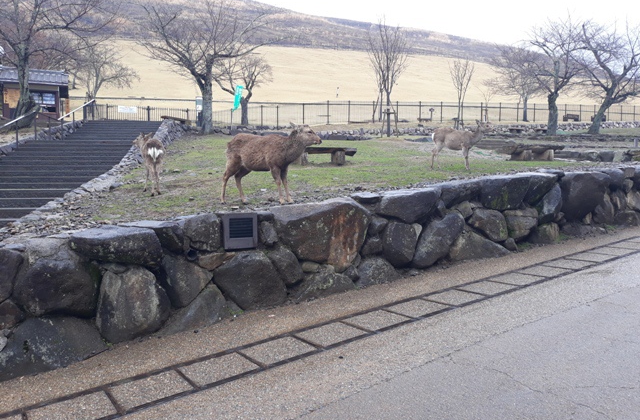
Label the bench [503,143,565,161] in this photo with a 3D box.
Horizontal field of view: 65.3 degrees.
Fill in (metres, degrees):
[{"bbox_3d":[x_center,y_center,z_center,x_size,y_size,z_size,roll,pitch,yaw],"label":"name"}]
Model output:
[{"bbox_3d":[5.389,-1.451,12.600,1.500,0.420,0.500,0,5,0],"label":"bench"}]

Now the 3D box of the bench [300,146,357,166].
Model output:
[{"bbox_3d":[0.012,-1.265,11.800,1.700,0.430,0.450,0,5,0],"label":"bench"}]

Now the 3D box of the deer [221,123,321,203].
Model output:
[{"bbox_3d":[-0.593,-0.565,6.100,1.220,0.970,0.360,0,5,-3],"label":"deer"}]

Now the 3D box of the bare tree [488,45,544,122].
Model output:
[{"bbox_3d":[15.586,-9.883,39.000,5.400,6.100,5.200,0,5,0],"label":"bare tree"}]

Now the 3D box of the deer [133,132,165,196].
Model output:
[{"bbox_3d":[-2.456,-0.673,7.150,0.380,0.910,1.020,-3,6,-29],"label":"deer"}]

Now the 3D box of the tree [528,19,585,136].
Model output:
[{"bbox_3d":[12.791,-7.221,27.000,3.500,6.300,3.400,0,5,0],"label":"tree"}]

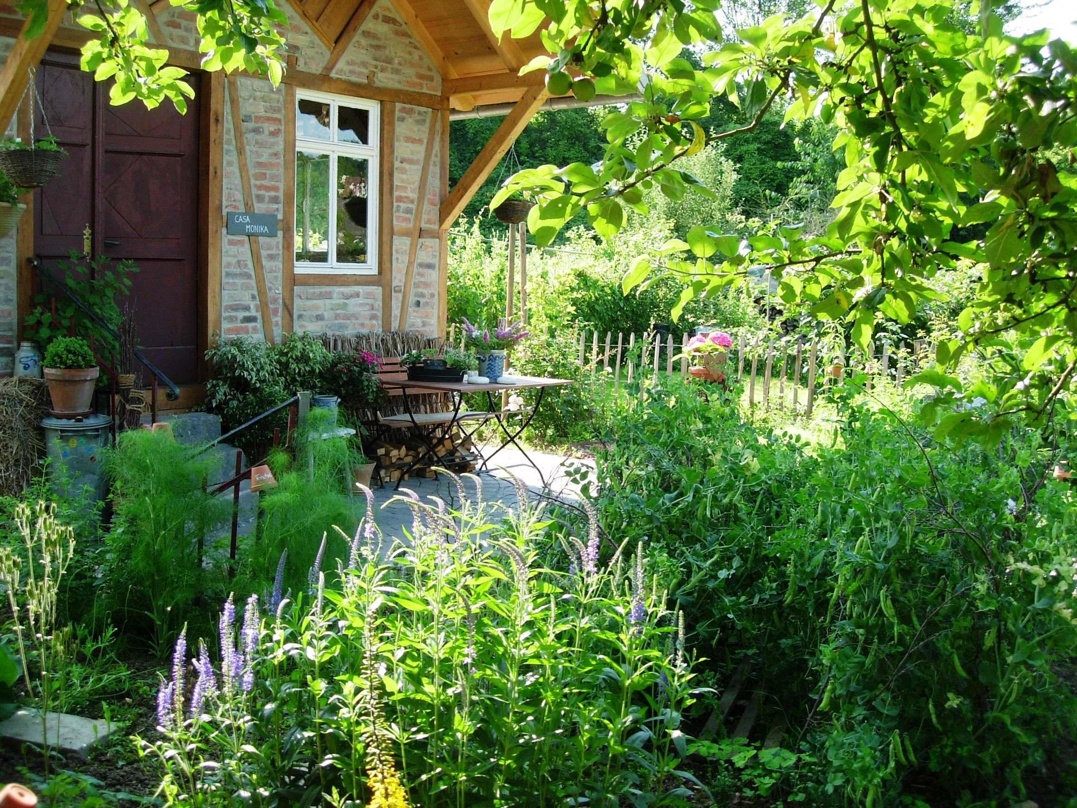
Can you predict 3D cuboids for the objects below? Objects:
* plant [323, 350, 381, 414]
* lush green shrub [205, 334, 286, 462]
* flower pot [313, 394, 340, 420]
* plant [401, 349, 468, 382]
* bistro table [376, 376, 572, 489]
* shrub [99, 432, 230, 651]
[{"bbox_3d":[-1.248,-0.138,7.900,0.400,0.440,0.400,1,6,-9],"label":"plant"},{"bbox_3d":[-1.885,-0.024,7.600,0.530,0.840,0.500,0,6,-14],"label":"lush green shrub"},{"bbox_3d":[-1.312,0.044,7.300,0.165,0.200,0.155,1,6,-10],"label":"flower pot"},{"bbox_3d":[-0.708,-0.272,8.145,0.430,0.215,0.290,1,6,-5],"label":"plant"},{"bbox_3d":[-0.425,0.212,8.189,0.760,0.735,1.150,6,7,39],"label":"bistro table"},{"bbox_3d":[-1.452,0.532,4.600,0.470,0.860,0.460,0,6,-18],"label":"shrub"}]

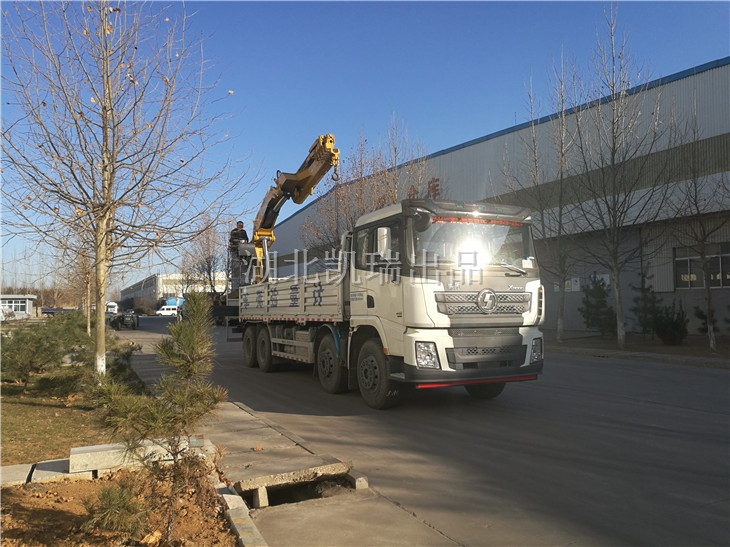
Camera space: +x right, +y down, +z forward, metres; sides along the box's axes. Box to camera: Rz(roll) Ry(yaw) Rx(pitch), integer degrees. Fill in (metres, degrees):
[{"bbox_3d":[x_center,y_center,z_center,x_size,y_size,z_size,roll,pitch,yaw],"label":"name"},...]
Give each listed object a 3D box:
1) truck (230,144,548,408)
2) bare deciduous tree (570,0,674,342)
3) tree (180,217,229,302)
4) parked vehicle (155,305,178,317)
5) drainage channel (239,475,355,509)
[{"bbox_3d":[-0.746,-0.336,13.586,2.550,5.500,11.650,1,-4,-26],"label":"truck"},{"bbox_3d":[9.150,-3.478,20.464,3.800,12.300,3.800,0,-4,0],"label":"bare deciduous tree"},{"bbox_3d":[-20.200,-0.448,73.179,6.000,13.300,6.000,0,-4,0],"label":"tree"},{"bbox_3d":[-40.700,8.070,117.725,5.100,2.100,1.900,1,-4,-21],"label":"parked vehicle"},{"bbox_3d":[-0.560,1.884,4.839,1.050,0.280,0.600,2,-4,-26],"label":"drainage channel"}]

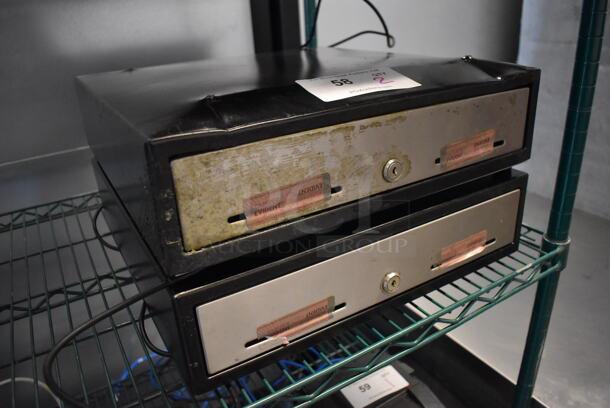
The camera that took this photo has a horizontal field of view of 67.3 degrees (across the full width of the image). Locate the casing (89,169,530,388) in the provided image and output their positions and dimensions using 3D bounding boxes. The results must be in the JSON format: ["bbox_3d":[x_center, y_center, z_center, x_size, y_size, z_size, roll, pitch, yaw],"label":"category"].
[{"bbox_3d":[-0.030,-0.005,0.623,0.410,0.103,0.435,-16,27,-27],"label":"casing"}]

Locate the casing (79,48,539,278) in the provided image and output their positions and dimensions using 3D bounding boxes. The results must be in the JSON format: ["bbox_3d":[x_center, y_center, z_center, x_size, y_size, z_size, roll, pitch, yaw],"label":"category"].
[{"bbox_3d":[-0.035,-0.112,0.583,0.410,0.106,0.435,-16,27,-27],"label":"casing"}]

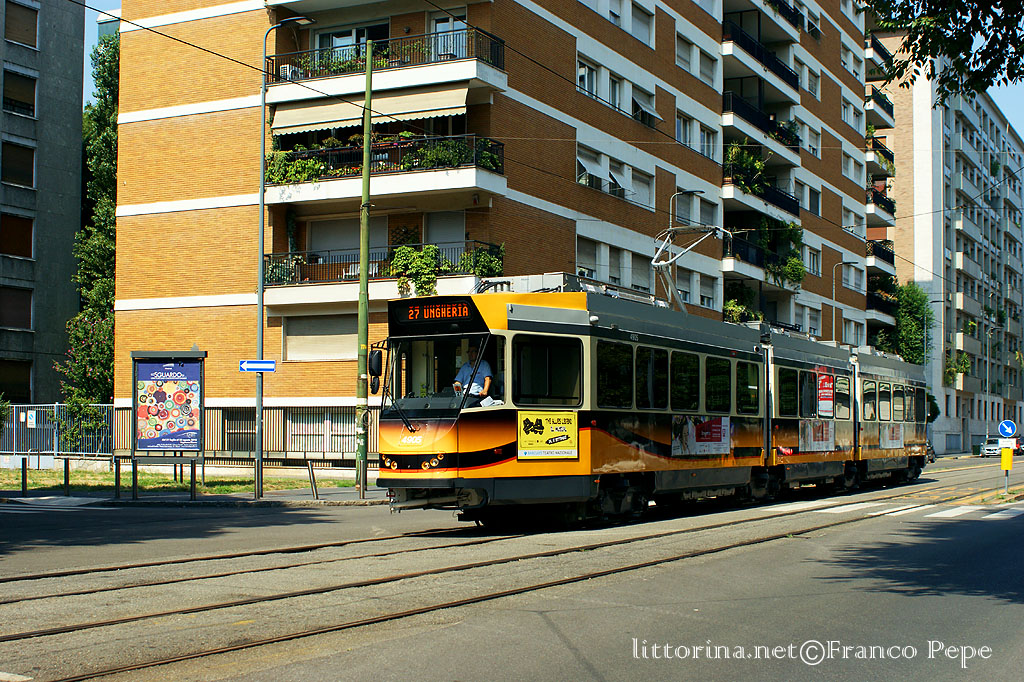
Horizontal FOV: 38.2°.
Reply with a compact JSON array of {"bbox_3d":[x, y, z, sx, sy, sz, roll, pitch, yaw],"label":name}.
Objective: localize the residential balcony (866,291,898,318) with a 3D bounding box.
[{"bbox_3d":[21.800,-1.800,89.145,1.450,1.420,5.690,-1,-4,27],"label":"residential balcony"}]

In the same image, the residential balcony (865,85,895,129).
[{"bbox_3d":[21.985,-14.162,90.143,1.450,1.390,5.690,-1,-4,27],"label":"residential balcony"}]

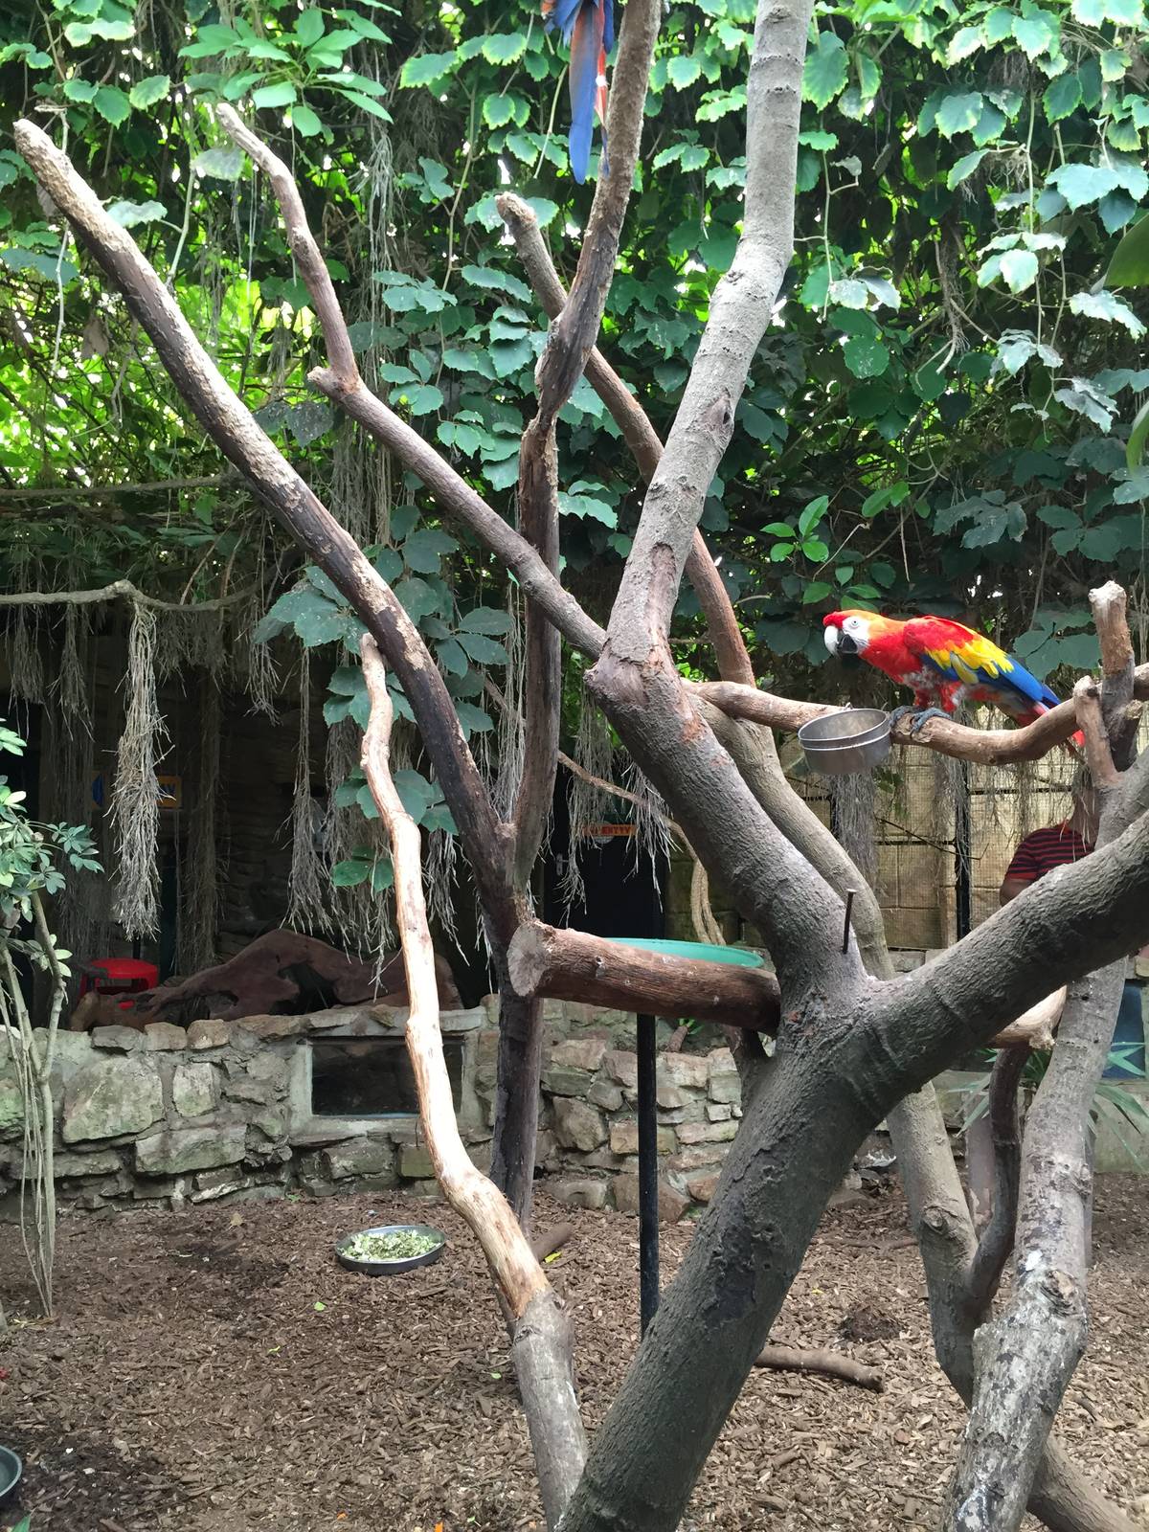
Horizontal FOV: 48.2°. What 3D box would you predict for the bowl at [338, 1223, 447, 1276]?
[{"bbox_3d":[-0.521,1.377,3.650,0.313,0.047,0.313,-3,-1,0],"label":"bowl"}]

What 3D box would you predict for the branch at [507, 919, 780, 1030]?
[{"bbox_3d":[0.156,0.439,2.610,0.588,0.146,0.146,15,-6,-28],"label":"branch"}]

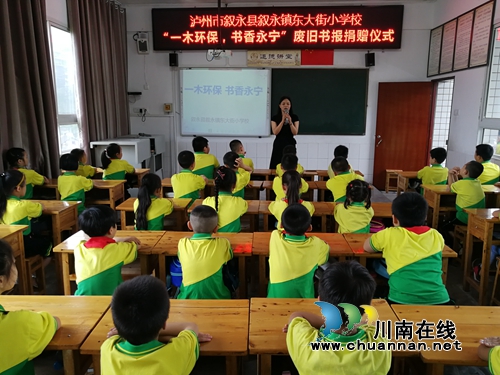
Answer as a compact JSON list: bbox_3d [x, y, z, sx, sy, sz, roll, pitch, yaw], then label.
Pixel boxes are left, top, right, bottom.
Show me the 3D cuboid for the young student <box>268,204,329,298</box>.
[{"bbox_3d":[0.269,0.576,2.403,0.370,1.007,0.560,1,11,5],"label":"young student"}]

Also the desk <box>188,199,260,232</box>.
[{"bbox_3d":[-0.221,0.517,3.571,0.600,0.727,0.400,1,11,1],"label":"desk"}]

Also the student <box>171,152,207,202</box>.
[{"bbox_3d":[-0.610,0.118,4.458,0.380,1.089,0.560,3,12,11],"label":"student"}]

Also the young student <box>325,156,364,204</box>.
[{"bbox_3d":[0.993,0.199,4.149,0.400,1.080,0.500,0,11,1],"label":"young student"}]

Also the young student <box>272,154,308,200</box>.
[{"bbox_3d":[0.437,0.144,4.435,0.380,1.061,0.560,1,11,2],"label":"young student"}]

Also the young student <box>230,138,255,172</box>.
[{"bbox_3d":[-0.048,-0.034,5.120,0.370,1.200,0.580,4,12,16],"label":"young student"}]

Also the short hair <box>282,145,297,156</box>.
[{"bbox_3d":[0.488,-0.439,4.879,0.155,0.170,0.180,0,11,1],"label":"short hair"}]

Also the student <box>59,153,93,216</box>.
[{"bbox_3d":[-1.843,0.146,4.376,0.380,1.053,0.560,2,11,9],"label":"student"}]

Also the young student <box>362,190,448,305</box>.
[{"bbox_3d":[0.826,0.560,2.267,0.450,1.168,0.620,1,11,1],"label":"young student"}]

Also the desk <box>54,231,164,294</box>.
[{"bbox_3d":[-0.877,0.694,2.599,0.600,0.710,0.390,0,11,1],"label":"desk"}]

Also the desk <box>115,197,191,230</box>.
[{"bbox_3d":[-0.841,0.494,3.592,0.600,0.710,0.390,0,11,1],"label":"desk"}]

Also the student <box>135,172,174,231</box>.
[{"bbox_3d":[-0.726,0.383,3.352,0.360,1.072,0.580,4,12,16],"label":"student"}]

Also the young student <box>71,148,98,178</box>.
[{"bbox_3d":[-2.180,0.010,5.153,0.400,1.040,0.500,3,12,13],"label":"young student"}]

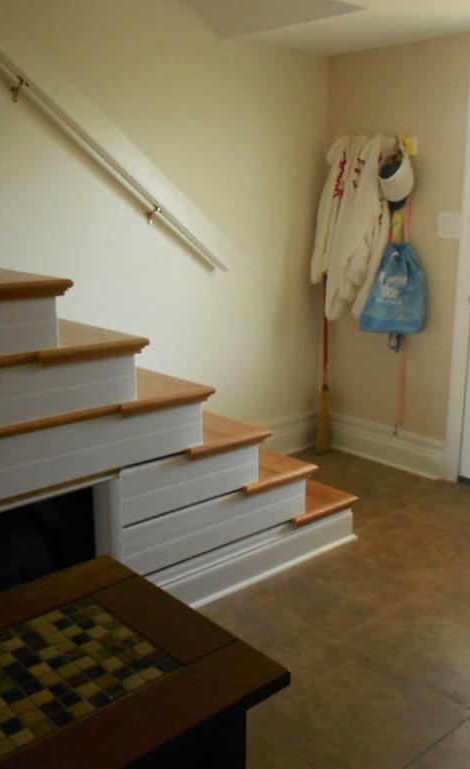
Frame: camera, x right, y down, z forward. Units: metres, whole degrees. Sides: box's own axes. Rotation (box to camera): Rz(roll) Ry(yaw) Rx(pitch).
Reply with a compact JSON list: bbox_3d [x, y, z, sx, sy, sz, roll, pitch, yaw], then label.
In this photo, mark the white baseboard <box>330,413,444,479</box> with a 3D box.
[{"bbox_3d":[0.792,0.326,4.262,0.045,0.194,0.815,-12,18,-40],"label":"white baseboard"}]

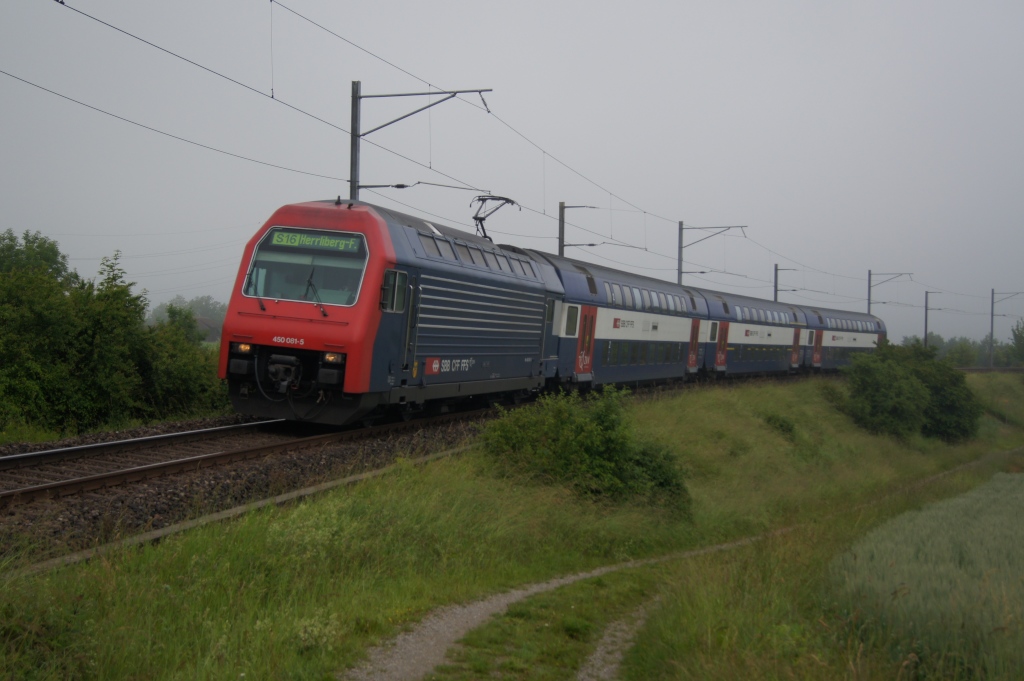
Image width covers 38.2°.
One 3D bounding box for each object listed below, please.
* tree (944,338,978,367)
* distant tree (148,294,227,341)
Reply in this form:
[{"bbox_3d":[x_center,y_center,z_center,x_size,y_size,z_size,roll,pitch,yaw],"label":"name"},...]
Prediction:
[{"bbox_3d":[59.177,1.583,195.000,4.800,4.300,4.500,0,-1,0],"label":"tree"},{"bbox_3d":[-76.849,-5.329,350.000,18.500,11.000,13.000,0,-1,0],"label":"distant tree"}]

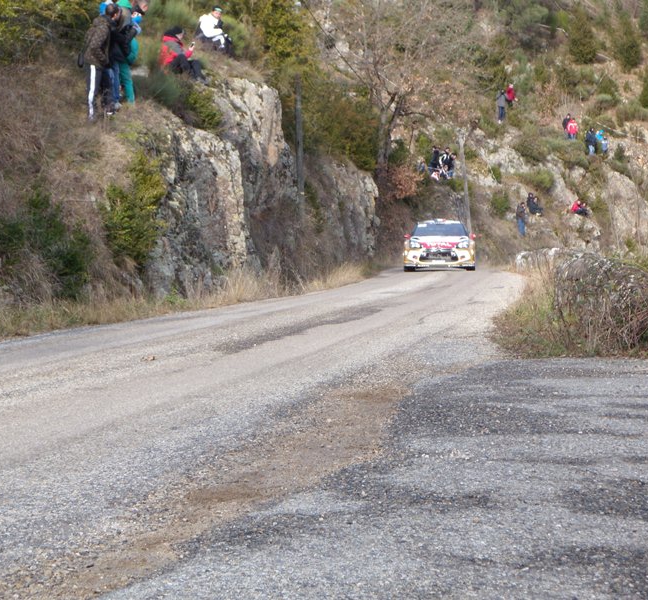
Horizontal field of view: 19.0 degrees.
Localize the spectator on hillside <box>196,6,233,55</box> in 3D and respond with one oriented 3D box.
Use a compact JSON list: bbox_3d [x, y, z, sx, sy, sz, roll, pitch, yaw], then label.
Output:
[{"bbox_3d":[-2.256,-5.563,40.000,0.780,0.970,0.600,1,2,30],"label":"spectator on hillside"}]

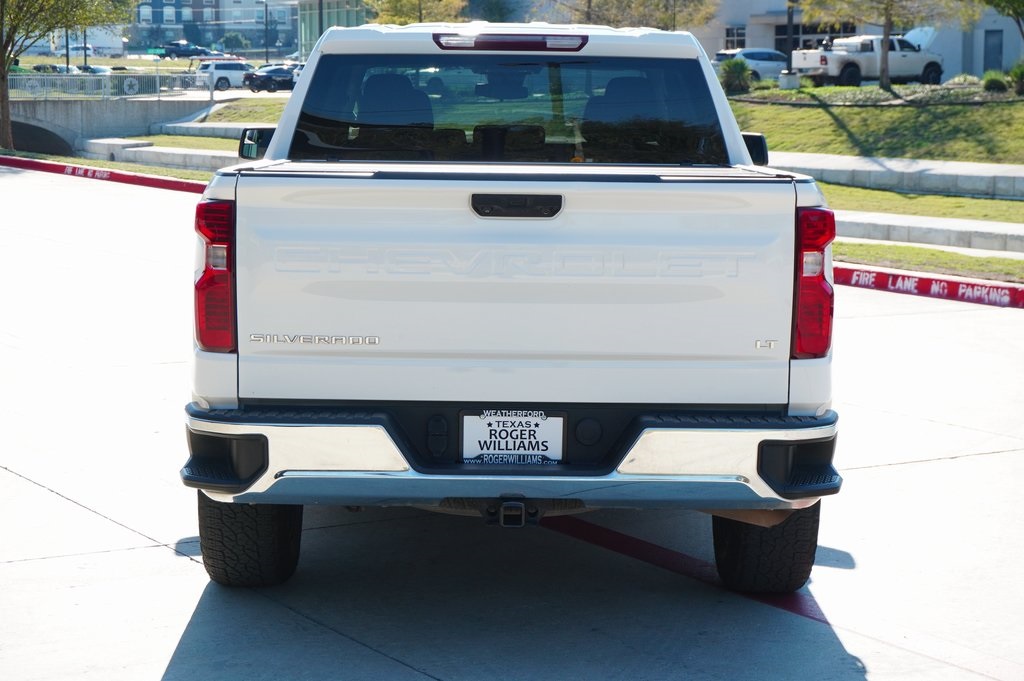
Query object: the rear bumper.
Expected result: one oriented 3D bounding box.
[{"bbox_3d":[0.000,0.334,6.043,1.916,0.283,0.380,1,6,-1],"label":"rear bumper"}]

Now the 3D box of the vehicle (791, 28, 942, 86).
[{"bbox_3d":[13.898,-10.927,80.000,5.950,2.050,2.050,-3,7,-25],"label":"vehicle"}]

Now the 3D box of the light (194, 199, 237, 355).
[{"bbox_3d":[-0.862,-0.192,6.015,0.120,0.441,0.200,1,6,-1],"label":"light"}]

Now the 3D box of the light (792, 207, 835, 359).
[{"bbox_3d":[0.882,-0.176,6.039,0.123,0.445,0.200,1,6,-1],"label":"light"}]

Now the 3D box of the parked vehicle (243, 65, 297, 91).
[{"bbox_3d":[-13.563,-15.561,122.000,1.880,1.520,4.800,7,9,44],"label":"parked vehicle"}]

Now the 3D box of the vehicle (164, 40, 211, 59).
[{"bbox_3d":[-35.530,-31.516,222.000,5.800,1.920,2.000,-5,8,-38],"label":"vehicle"}]

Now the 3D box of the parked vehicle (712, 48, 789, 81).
[{"bbox_3d":[11.521,-12.475,93.000,4.700,1.700,1.900,-3,7,-27],"label":"parked vehicle"}]

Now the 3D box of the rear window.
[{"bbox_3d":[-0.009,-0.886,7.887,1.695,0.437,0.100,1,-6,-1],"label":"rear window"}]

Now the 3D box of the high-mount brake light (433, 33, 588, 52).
[{"bbox_3d":[-0.004,-1.156,7.968,0.605,0.067,0.070,1,6,-1],"label":"high-mount brake light"}]

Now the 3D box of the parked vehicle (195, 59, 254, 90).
[{"bbox_3d":[-17.588,-16.643,129.000,4.950,1.870,1.980,-6,9,-45],"label":"parked vehicle"}]

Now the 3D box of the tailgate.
[{"bbox_3d":[0.011,-0.158,5.960,1.623,0.666,0.120,1,6,-1],"label":"tailgate"}]

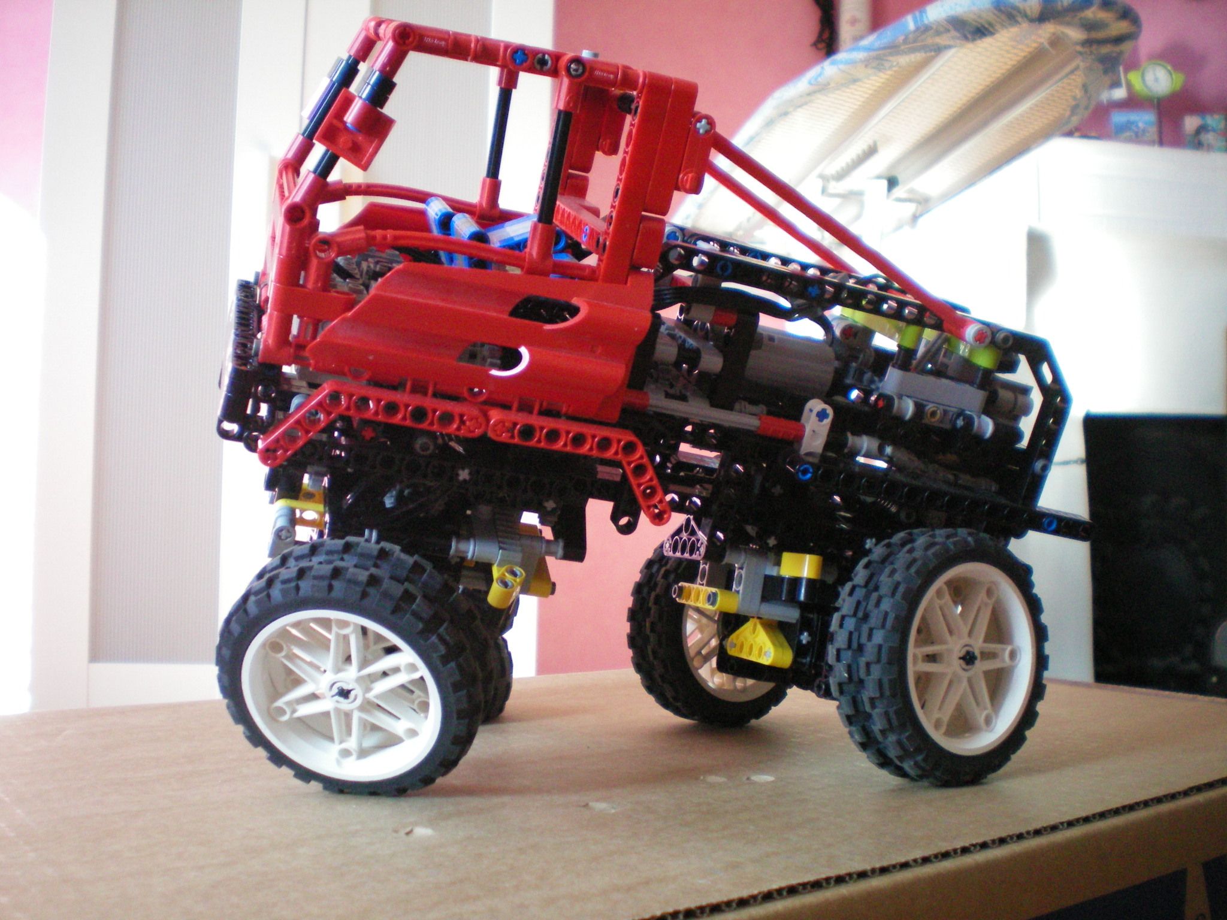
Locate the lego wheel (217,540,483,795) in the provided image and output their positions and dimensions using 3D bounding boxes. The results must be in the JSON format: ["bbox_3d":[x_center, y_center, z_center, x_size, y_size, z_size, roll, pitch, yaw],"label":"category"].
[{"bbox_3d":[-0.078,0.064,0.409,0.082,0.082,0.032,1,26,10],"label":"lego wheel"}]

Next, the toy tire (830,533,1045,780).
[{"bbox_3d":[0.107,0.064,0.443,0.082,0.082,0.032,2,-3,-35],"label":"toy tire"}]

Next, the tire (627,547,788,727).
[{"bbox_3d":[0.042,0.065,0.541,0.082,0.082,0.032,3,-3,-37],"label":"tire"}]

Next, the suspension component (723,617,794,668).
[{"bbox_3d":[0.055,0.067,0.502,0.008,0.017,0.040,12,-6,-19],"label":"suspension component"}]

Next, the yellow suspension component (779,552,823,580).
[{"bbox_3d":[0.067,0.038,0.480,0.008,0.008,0.024,12,-6,-19],"label":"yellow suspension component"}]

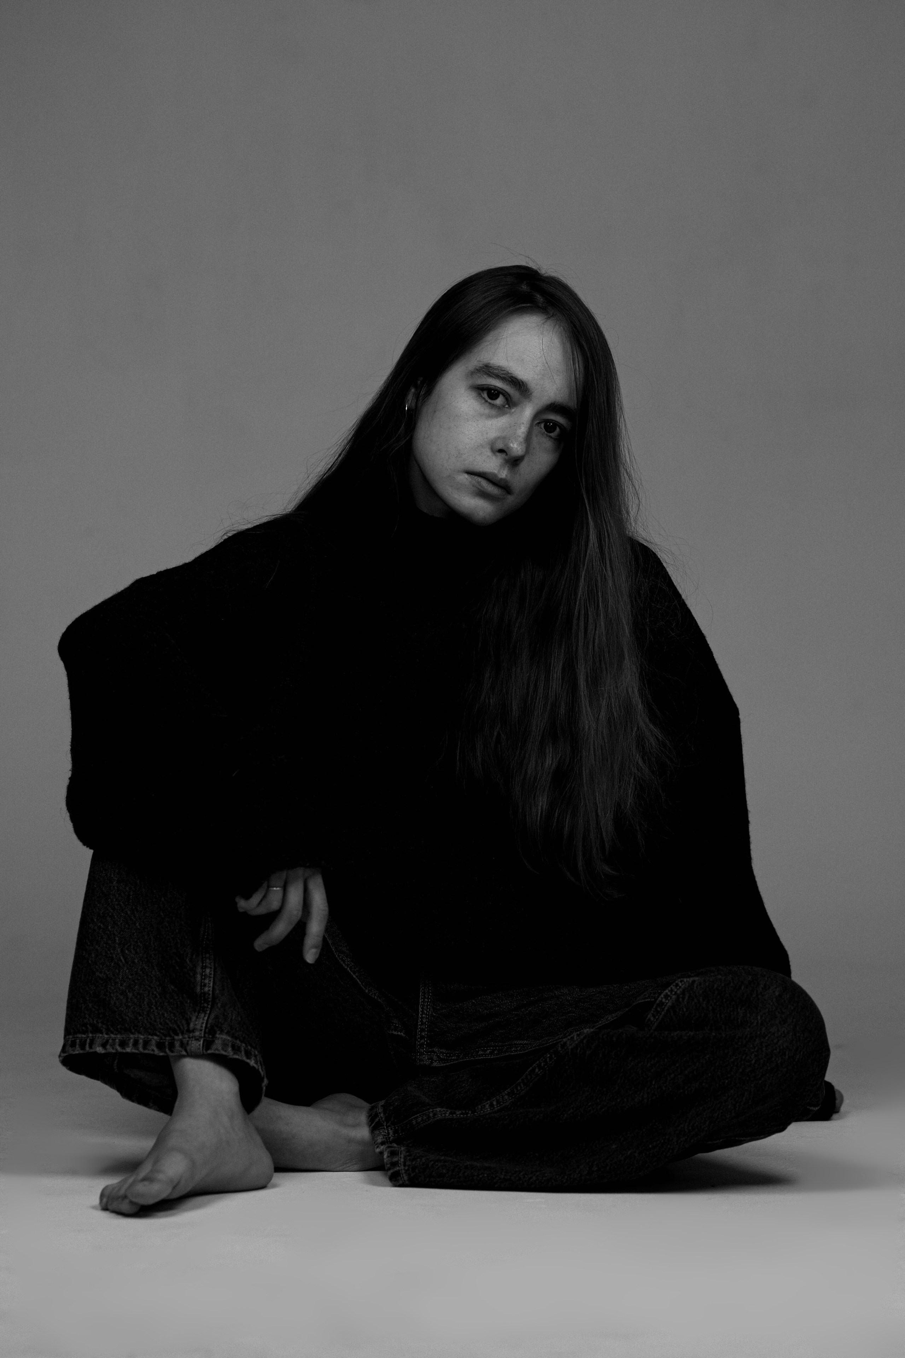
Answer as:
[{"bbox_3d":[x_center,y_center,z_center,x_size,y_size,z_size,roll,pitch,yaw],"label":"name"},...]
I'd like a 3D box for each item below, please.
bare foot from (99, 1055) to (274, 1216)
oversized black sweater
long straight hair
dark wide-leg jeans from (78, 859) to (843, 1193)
[{"bbox_3d":[-0.221,0.381,4.060,0.088,0.120,0.230,1,1,32],"label":"bare foot"},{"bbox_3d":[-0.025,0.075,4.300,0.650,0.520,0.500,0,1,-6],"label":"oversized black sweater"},{"bbox_3d":[0.022,-0.087,4.270,0.300,0.550,0.270,0,1,-14],"label":"long straight hair"},{"bbox_3d":[-0.012,0.250,4.270,0.670,0.350,0.540,0,1,-4],"label":"dark wide-leg jeans"}]

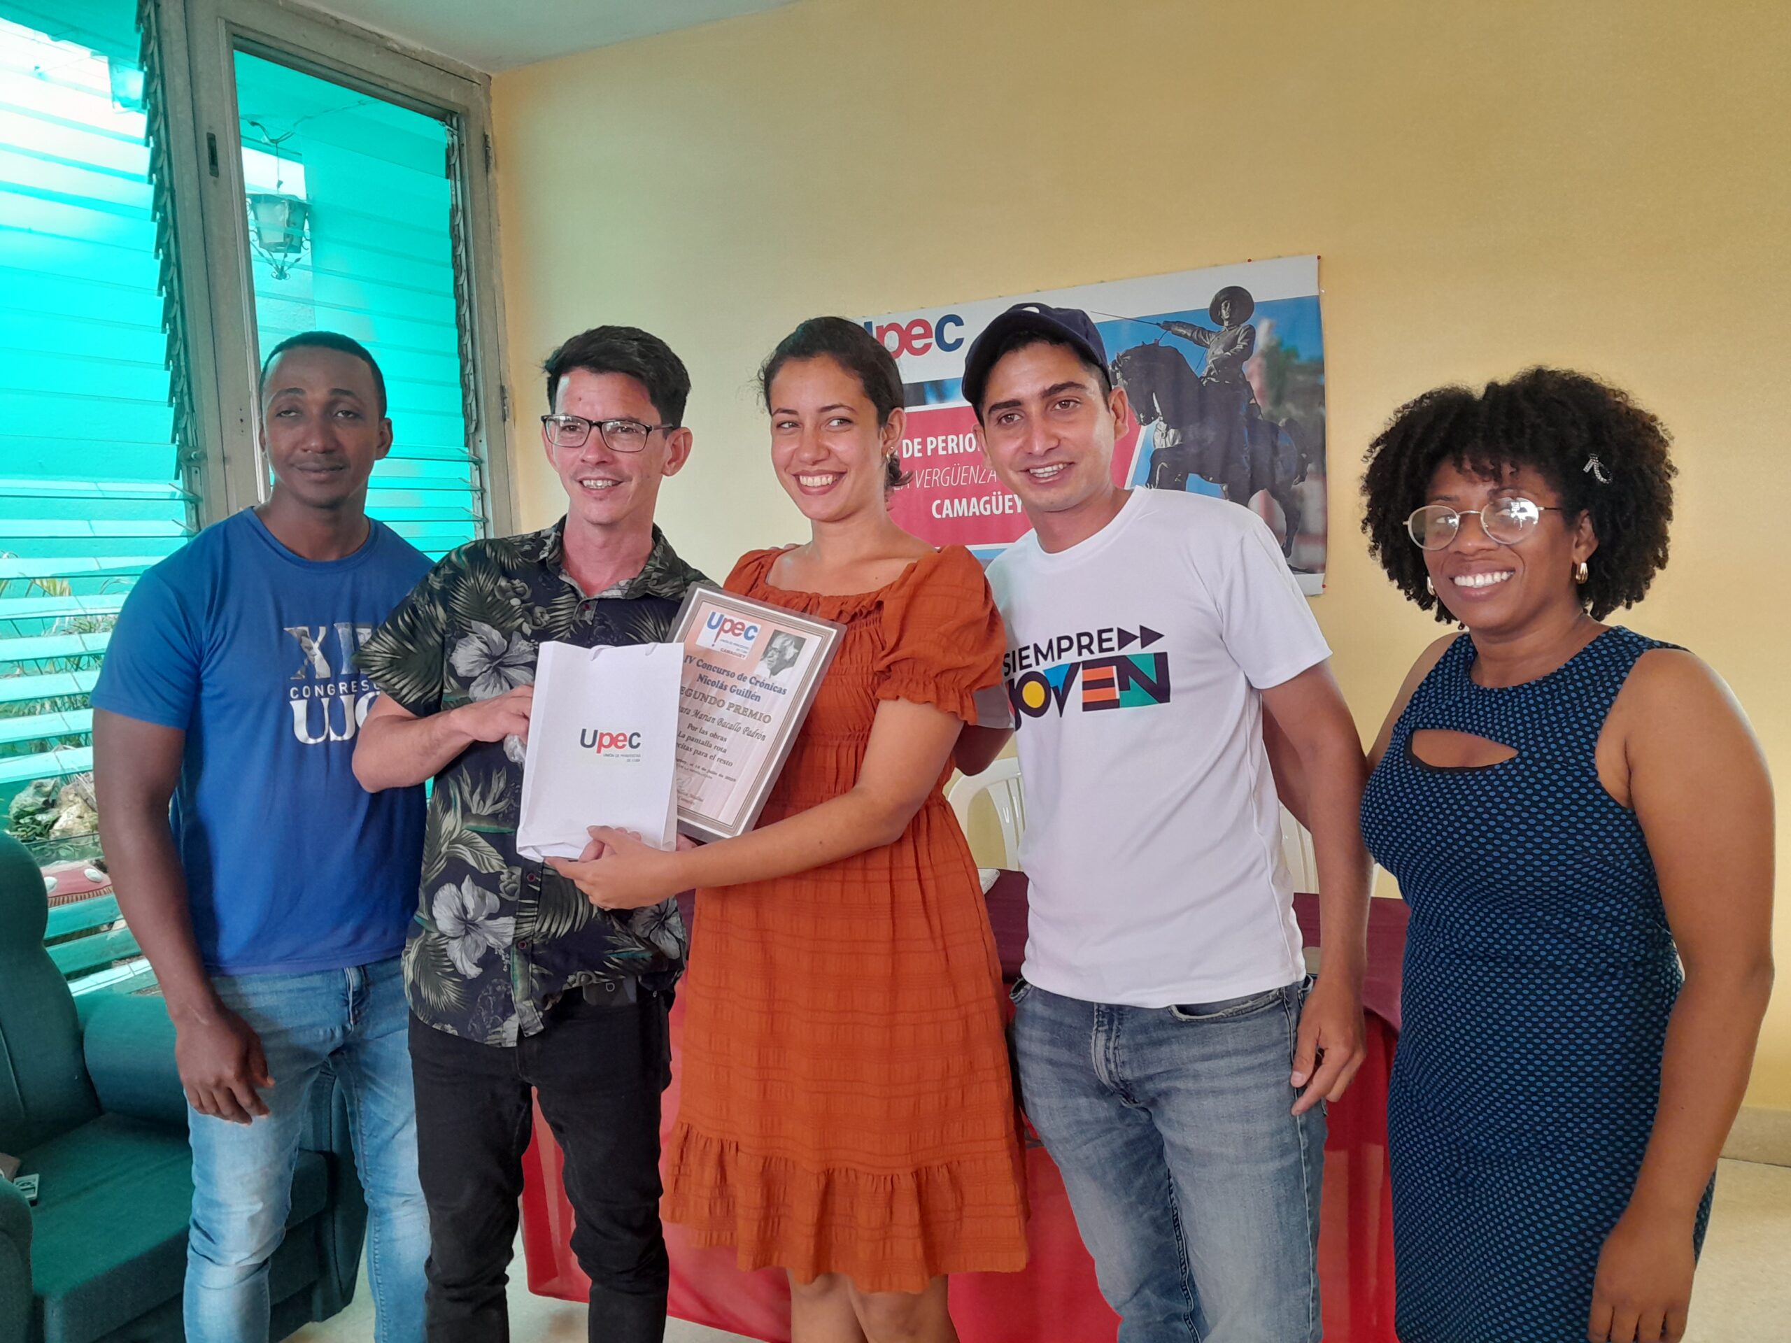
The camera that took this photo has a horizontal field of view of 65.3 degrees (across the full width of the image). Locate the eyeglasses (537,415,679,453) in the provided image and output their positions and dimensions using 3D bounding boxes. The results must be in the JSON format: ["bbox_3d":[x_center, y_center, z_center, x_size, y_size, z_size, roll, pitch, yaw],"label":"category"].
[{"bbox_3d":[-0.340,-0.290,1.709,0.138,0.044,0.142,6,10,6],"label":"eyeglasses"}]

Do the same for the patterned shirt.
[{"bbox_3d":[-0.437,0.125,1.740,0.470,0.630,0.280,-2,5,8],"label":"patterned shirt"}]

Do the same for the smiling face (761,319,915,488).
[{"bbox_3d":[-0.070,-0.298,1.620,0.160,0.220,0.190,-5,5,21],"label":"smiling face"}]

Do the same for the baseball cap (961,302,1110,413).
[{"bbox_3d":[0.159,-0.357,1.600,0.175,0.135,0.250,-15,-4,14],"label":"baseball cap"}]

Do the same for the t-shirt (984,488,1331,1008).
[{"bbox_3d":[0.313,0.085,1.730,0.470,0.630,0.280,-2,6,36],"label":"t-shirt"}]

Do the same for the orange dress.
[{"bbox_3d":[-0.058,0.280,1.680,0.430,0.850,0.320,-1,6,20],"label":"orange dress"}]

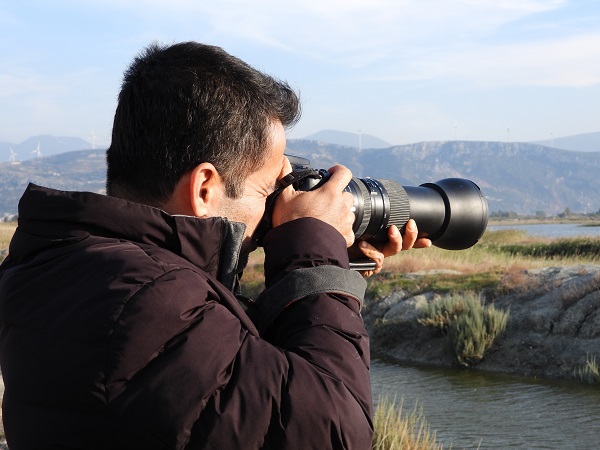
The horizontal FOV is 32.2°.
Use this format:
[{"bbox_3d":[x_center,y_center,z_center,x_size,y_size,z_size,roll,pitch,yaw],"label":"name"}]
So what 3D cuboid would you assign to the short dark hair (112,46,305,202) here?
[{"bbox_3d":[-0.109,-0.108,1.180,0.210,0.188,0.172,12,-4,-22],"label":"short dark hair"}]

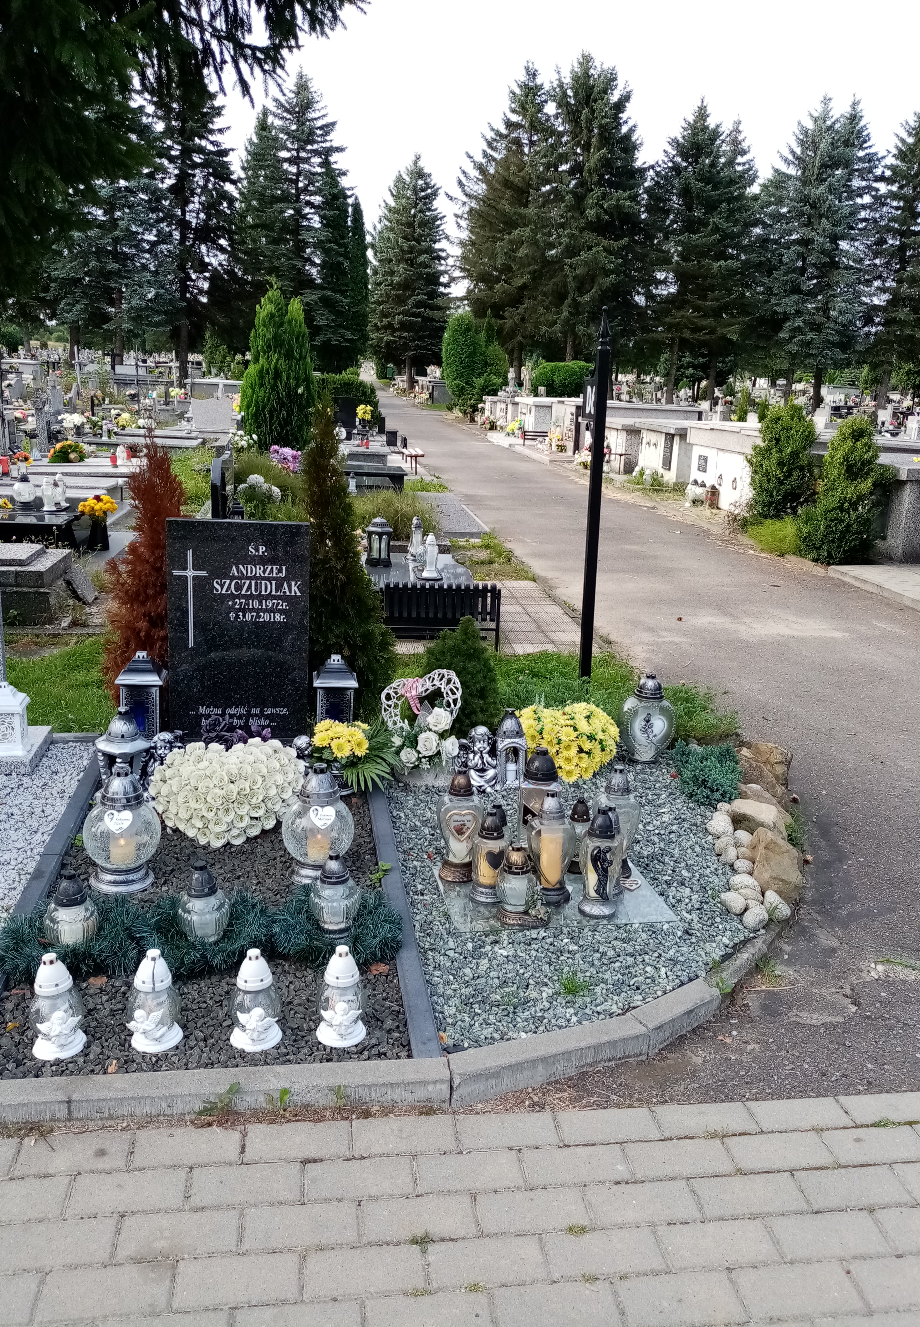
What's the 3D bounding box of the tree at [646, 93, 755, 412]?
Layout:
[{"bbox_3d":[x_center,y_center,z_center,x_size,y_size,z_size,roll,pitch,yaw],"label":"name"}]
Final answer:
[{"bbox_3d":[10.308,-17.797,43.371,4.700,12.800,4.700,6,17,11],"label":"tree"}]

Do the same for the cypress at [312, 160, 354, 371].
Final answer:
[{"bbox_3d":[-5.608,-17.423,44.373,1.800,9.900,1.800,0,17,-7],"label":"cypress"}]

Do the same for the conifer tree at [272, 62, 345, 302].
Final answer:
[{"bbox_3d":[-7.396,-19.821,45.550,4.900,13.320,4.900,0,15,-9],"label":"conifer tree"}]

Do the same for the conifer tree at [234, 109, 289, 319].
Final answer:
[{"bbox_3d":[-9.281,-19.466,46.703,3.900,11.910,3.900,0,15,-11],"label":"conifer tree"}]

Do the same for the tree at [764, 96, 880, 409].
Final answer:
[{"bbox_3d":[15.104,-17.296,42.151,4.900,12.900,4.900,7,17,17],"label":"tree"}]

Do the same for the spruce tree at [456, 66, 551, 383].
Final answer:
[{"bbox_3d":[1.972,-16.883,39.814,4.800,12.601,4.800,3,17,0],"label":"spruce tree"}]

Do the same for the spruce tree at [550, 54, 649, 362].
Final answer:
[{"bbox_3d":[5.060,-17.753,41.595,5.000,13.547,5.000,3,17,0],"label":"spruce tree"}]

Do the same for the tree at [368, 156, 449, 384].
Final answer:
[{"bbox_3d":[-2.701,-20.618,53.000,4.150,11.800,4.150,3,16,0],"label":"tree"}]

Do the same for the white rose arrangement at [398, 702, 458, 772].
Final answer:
[{"bbox_3d":[-0.109,0.247,3.367,0.196,0.213,0.147,3,17,0],"label":"white rose arrangement"}]

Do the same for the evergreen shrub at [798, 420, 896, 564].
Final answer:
[{"bbox_3d":[3.267,-1.549,8.555,0.820,1.200,0.800,8,18,19],"label":"evergreen shrub"}]

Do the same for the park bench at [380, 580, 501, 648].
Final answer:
[{"bbox_3d":[-0.138,-0.300,5.726,0.700,0.410,0.300,1,15,-8],"label":"park bench"}]

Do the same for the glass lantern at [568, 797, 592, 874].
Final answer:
[{"bbox_3d":[0.345,0.486,2.838,0.073,0.221,0.073,3,17,0],"label":"glass lantern"}]

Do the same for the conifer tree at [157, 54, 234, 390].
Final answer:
[{"bbox_3d":[-11.130,-17.558,39.991,4.000,12.430,4.000,-1,15,-15],"label":"conifer tree"}]

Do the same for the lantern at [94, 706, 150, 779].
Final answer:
[{"bbox_3d":[-1.133,0.280,3.354,0.185,0.290,0.185,-1,17,-9],"label":"lantern"}]

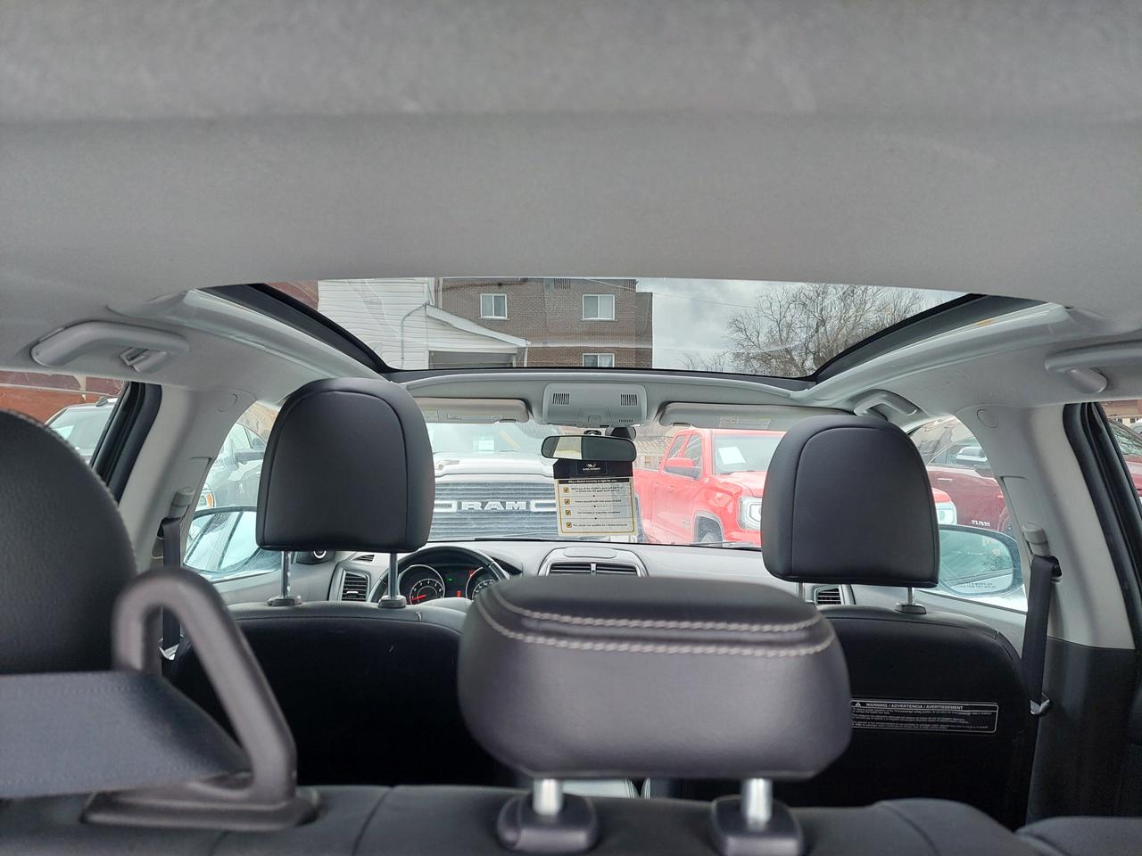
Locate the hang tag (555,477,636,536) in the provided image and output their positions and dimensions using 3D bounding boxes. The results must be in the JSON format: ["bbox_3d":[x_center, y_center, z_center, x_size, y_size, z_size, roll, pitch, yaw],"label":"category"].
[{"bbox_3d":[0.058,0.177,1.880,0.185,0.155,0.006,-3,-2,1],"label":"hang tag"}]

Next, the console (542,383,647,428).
[{"bbox_3d":[0.050,-0.050,1.740,0.235,0.090,0.210,1,-3,1],"label":"console"}]

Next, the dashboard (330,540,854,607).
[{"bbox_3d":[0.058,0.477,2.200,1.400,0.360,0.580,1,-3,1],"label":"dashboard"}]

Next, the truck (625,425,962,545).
[{"bbox_3d":[2.100,0.960,9.100,2.030,1.880,5.840,1,-3,-4],"label":"truck"}]

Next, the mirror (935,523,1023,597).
[{"bbox_3d":[0.929,0.317,1.880,0.250,0.170,0.130,1,-3,10],"label":"mirror"}]

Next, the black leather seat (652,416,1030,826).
[{"bbox_3d":[0.410,0.495,1.420,0.510,1.000,0.750,1,-3,1],"label":"black leather seat"}]

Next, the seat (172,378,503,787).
[{"bbox_3d":[-0.325,0.465,1.420,0.510,1.030,0.750,1,-3,1],"label":"seat"}]

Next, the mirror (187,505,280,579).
[{"bbox_3d":[-0.834,0.270,1.880,0.250,0.170,0.130,2,-3,-10],"label":"mirror"}]

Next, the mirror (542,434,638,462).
[{"bbox_3d":[0.042,0.047,1.860,0.235,0.062,0.045,3,-4,13],"label":"mirror"}]

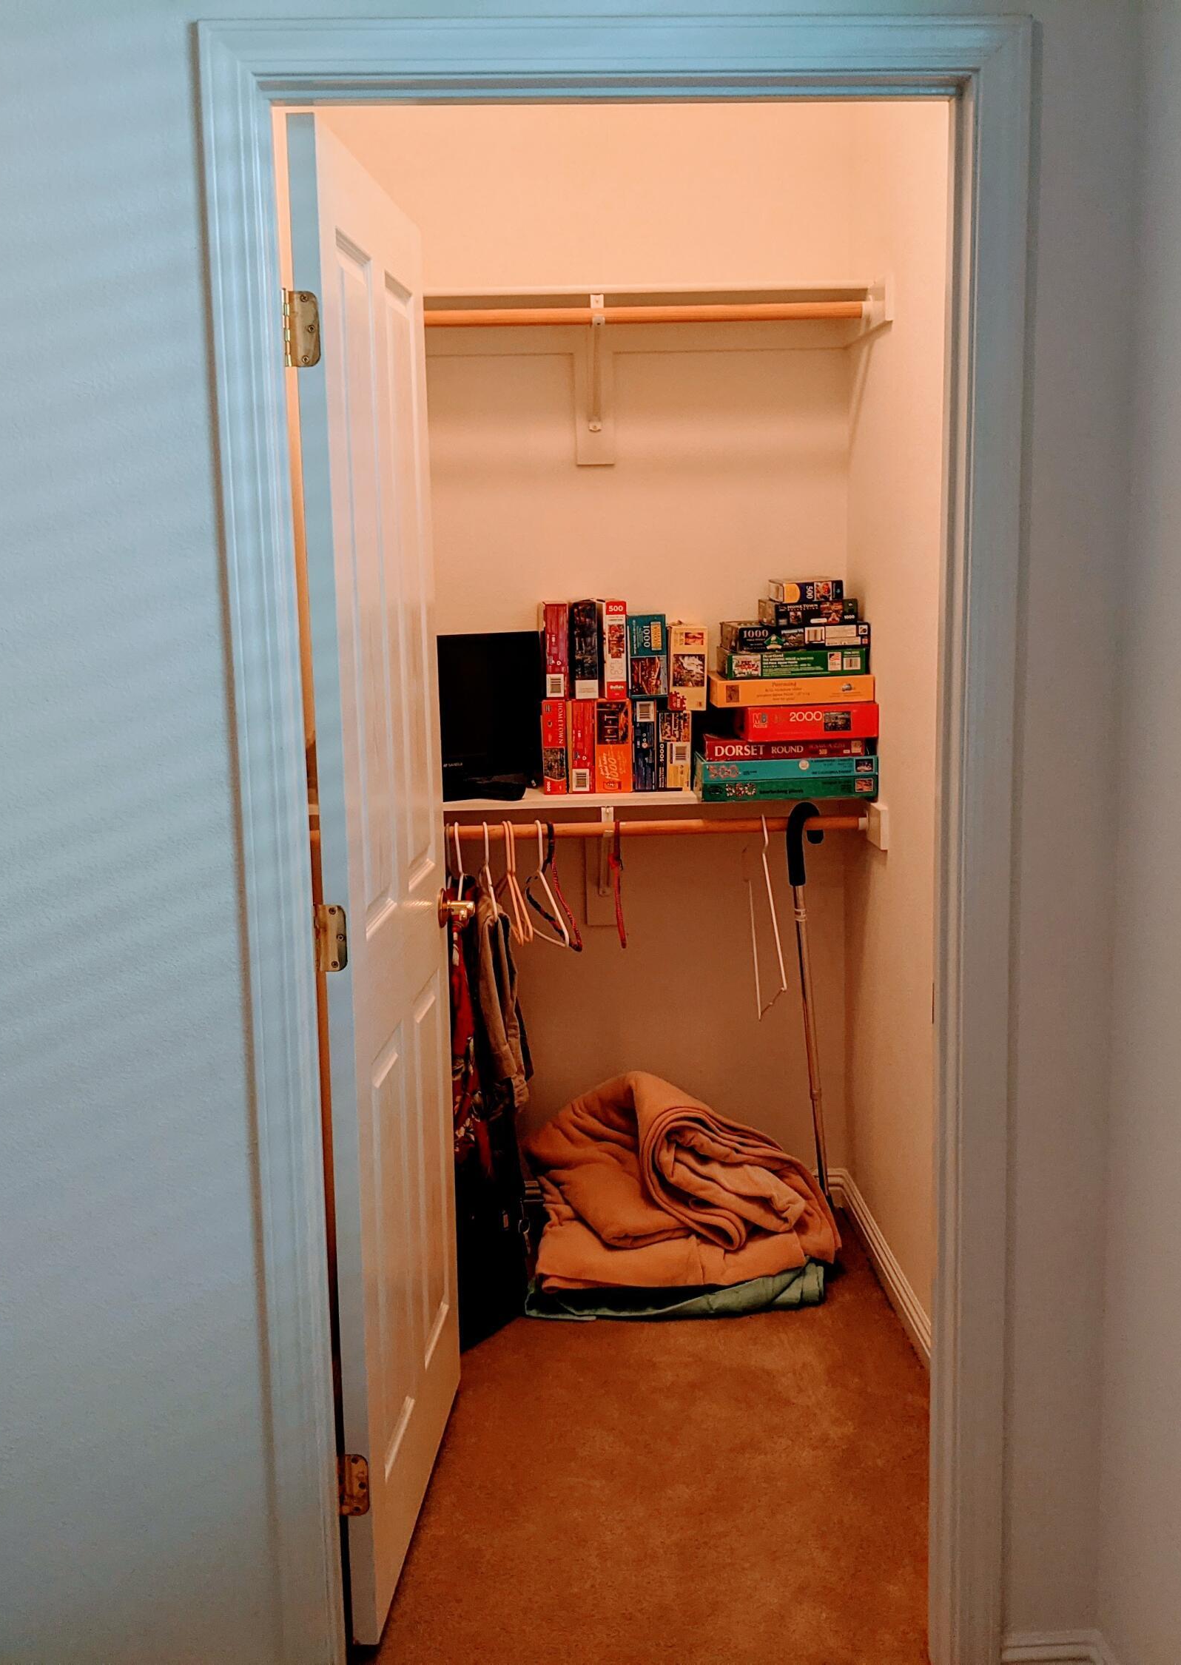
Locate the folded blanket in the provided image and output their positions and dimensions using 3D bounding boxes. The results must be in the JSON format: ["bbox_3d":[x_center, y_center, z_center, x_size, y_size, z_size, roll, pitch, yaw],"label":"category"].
[{"bbox_3d":[0.185,0.696,3.674,0.635,0.385,0.410,-1,9,-2],"label":"folded blanket"}]

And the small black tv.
[{"bbox_3d":[-0.303,-0.242,3.603,0.430,0.337,0.165,-6,10,-27],"label":"small black tv"}]

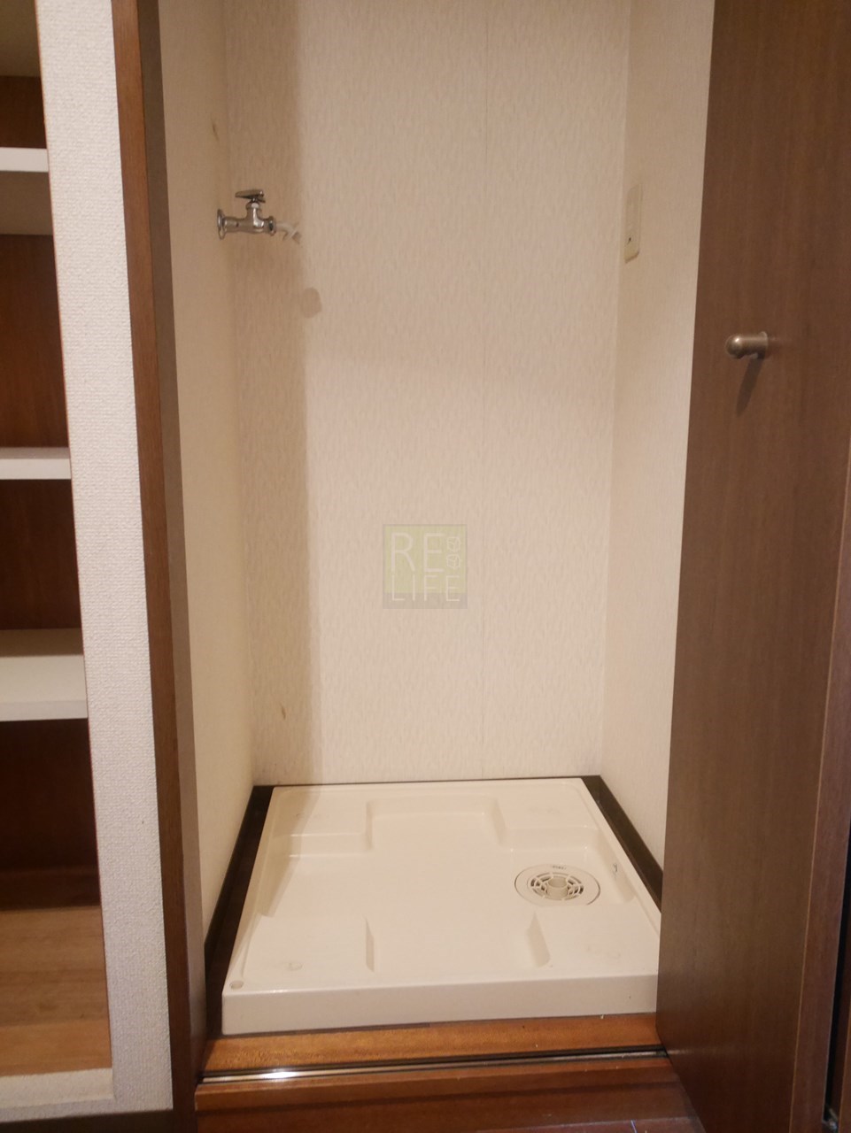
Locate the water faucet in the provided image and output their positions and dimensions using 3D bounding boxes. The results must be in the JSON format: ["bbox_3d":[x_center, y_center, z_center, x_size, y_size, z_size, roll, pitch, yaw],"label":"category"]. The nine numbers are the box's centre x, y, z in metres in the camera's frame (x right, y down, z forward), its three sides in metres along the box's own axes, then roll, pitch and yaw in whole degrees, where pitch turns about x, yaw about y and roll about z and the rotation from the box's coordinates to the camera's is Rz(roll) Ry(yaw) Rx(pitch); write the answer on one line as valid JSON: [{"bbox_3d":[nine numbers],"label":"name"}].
[{"bbox_3d":[-0.277,-0.589,1.426,0.132,0.084,0.052,-1,10,-4],"label":"water faucet"}]

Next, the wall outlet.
[{"bbox_3d":[0.372,-0.616,1.532,0.010,0.120,0.071,-1,10,-4],"label":"wall outlet"}]

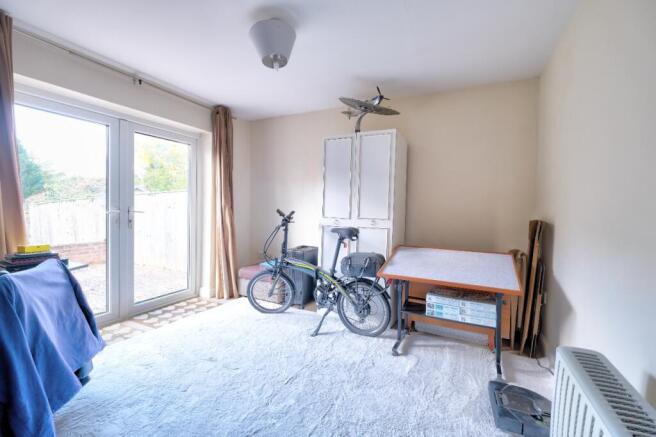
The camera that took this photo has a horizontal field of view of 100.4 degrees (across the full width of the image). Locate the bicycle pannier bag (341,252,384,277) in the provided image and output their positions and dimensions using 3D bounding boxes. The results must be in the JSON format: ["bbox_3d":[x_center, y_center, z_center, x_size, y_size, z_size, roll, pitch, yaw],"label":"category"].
[{"bbox_3d":[0.307,0.407,2.447,0.330,0.205,0.190,2,2,27],"label":"bicycle pannier bag"}]

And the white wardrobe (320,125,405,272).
[{"bbox_3d":[0.381,0.102,2.982,0.785,1.900,0.490,2,2,27],"label":"white wardrobe"}]

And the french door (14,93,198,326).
[{"bbox_3d":[-2.026,0.025,2.641,0.090,1.970,1.740,2,2,27],"label":"french door"}]

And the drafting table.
[{"bbox_3d":[0.941,0.689,2.204,0.930,0.810,0.660,2,2,27],"label":"drafting table"}]

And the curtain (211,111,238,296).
[{"bbox_3d":[-1.266,-0.172,3.344,0.180,2.340,0.330,2,2,27],"label":"curtain"}]

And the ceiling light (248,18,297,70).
[{"bbox_3d":[-0.361,-1.160,1.863,0.310,0.200,0.310,1,2,0],"label":"ceiling light"}]

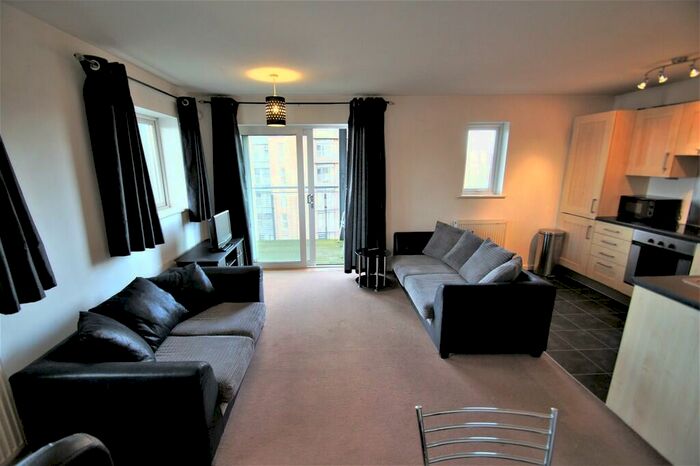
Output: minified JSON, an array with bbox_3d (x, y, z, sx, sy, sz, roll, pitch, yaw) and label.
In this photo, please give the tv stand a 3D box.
[{"bbox_3d":[-1.673,0.458,3.647,0.485,0.548,0.910,-1,14,-3],"label":"tv stand"}]

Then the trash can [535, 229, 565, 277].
[{"bbox_3d":[2.843,0.285,4.161,0.280,0.640,0.290,0,14,0],"label":"trash can"}]

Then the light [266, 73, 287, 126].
[{"bbox_3d":[-0.766,-1.361,3.014,0.200,0.475,0.200,-1,14,-3],"label":"light"}]

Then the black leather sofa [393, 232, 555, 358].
[{"bbox_3d":[1.135,0.497,3.267,0.880,0.650,1.920,-1,14,-3],"label":"black leather sofa"}]

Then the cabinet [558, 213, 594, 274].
[{"bbox_3d":[3.300,0.134,3.931,0.580,0.725,0.600,-1,14,-3],"label":"cabinet"}]

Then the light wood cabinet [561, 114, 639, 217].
[{"bbox_3d":[3.299,-0.834,3.712,0.580,1.250,0.600,-1,14,-3],"label":"light wood cabinet"}]

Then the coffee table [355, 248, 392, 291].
[{"bbox_3d":[0.316,0.468,3.813,0.450,0.450,0.450,-1,14,-3],"label":"coffee table"}]

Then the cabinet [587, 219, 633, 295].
[{"bbox_3d":[3.331,0.258,3.422,0.580,0.725,0.455,-1,14,-3],"label":"cabinet"}]

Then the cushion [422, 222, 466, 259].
[{"bbox_3d":[1.168,0.135,3.558,0.150,0.480,0.500,23,4,-29],"label":"cushion"}]

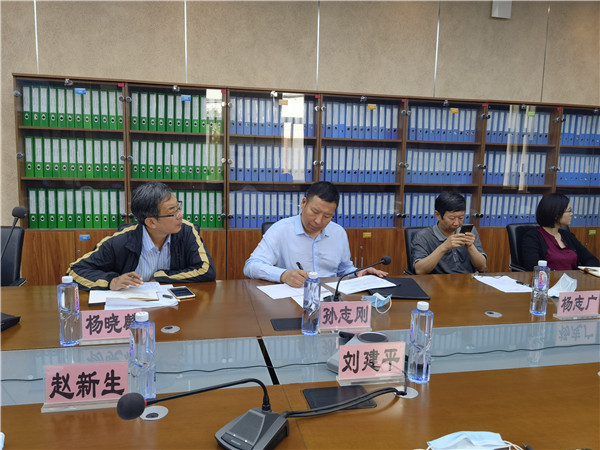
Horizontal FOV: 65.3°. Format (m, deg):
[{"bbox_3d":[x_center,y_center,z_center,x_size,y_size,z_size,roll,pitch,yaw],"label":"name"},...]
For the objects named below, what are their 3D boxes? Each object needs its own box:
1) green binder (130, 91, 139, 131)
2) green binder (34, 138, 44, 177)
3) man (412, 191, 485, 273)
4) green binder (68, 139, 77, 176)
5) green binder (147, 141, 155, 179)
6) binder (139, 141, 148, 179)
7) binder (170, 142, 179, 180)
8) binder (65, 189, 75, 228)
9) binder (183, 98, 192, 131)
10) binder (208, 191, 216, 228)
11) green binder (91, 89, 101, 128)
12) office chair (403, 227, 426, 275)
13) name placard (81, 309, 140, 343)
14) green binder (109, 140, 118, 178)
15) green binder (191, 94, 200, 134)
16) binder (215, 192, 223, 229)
[{"bbox_3d":[-1.377,-0.938,3.960,0.060,0.315,0.280,0,7,-12],"label":"green binder"},{"bbox_3d":[-2.105,-0.555,3.857,0.060,0.315,0.280,0,7,-12],"label":"green binder"},{"bbox_3d":[0.985,0.406,3.004,0.520,1.233,0.720,0,7,-7],"label":"man"},{"bbox_3d":[-1.857,-0.555,3.908,0.060,0.315,0.280,0,7,-12],"label":"green binder"},{"bbox_3d":[-1.269,-0.554,4.048,0.060,0.318,0.285,0,7,-12],"label":"green binder"},{"bbox_3d":[-1.326,-0.553,4.020,0.056,0.315,0.285,0,7,-12],"label":"binder"},{"bbox_3d":[-1.076,-0.554,4.072,0.056,0.315,0.285,0,7,-12],"label":"binder"},{"bbox_3d":[-1.917,-0.146,3.985,0.059,0.317,0.280,0,7,-11],"label":"binder"},{"bbox_3d":[-0.968,-0.948,4.044,0.064,0.318,0.285,0,7,-12],"label":"binder"},{"bbox_3d":[-0.794,-0.148,4.210,0.059,0.317,0.280,0,7,-11],"label":"binder"},{"bbox_3d":[-1.667,-0.943,3.899,0.056,0.315,0.285,0,7,-12],"label":"green binder"},{"bbox_3d":[1.080,0.538,3.250,0.580,0.970,0.620,-1,7,-15],"label":"office chair"},{"bbox_3d":[-0.645,0.347,1.610,0.200,0.110,0.042,0,7,-11],"label":"name placard"},{"bbox_3d":[-1.557,-0.553,3.989,0.060,0.318,0.285,0,7,-12],"label":"green binder"},{"bbox_3d":[-0.907,-0.956,4.090,0.059,0.317,0.280,0,7,-11],"label":"green binder"},{"bbox_3d":[-0.729,-0.149,4.223,0.059,0.317,0.280,0,7,-11],"label":"binder"}]

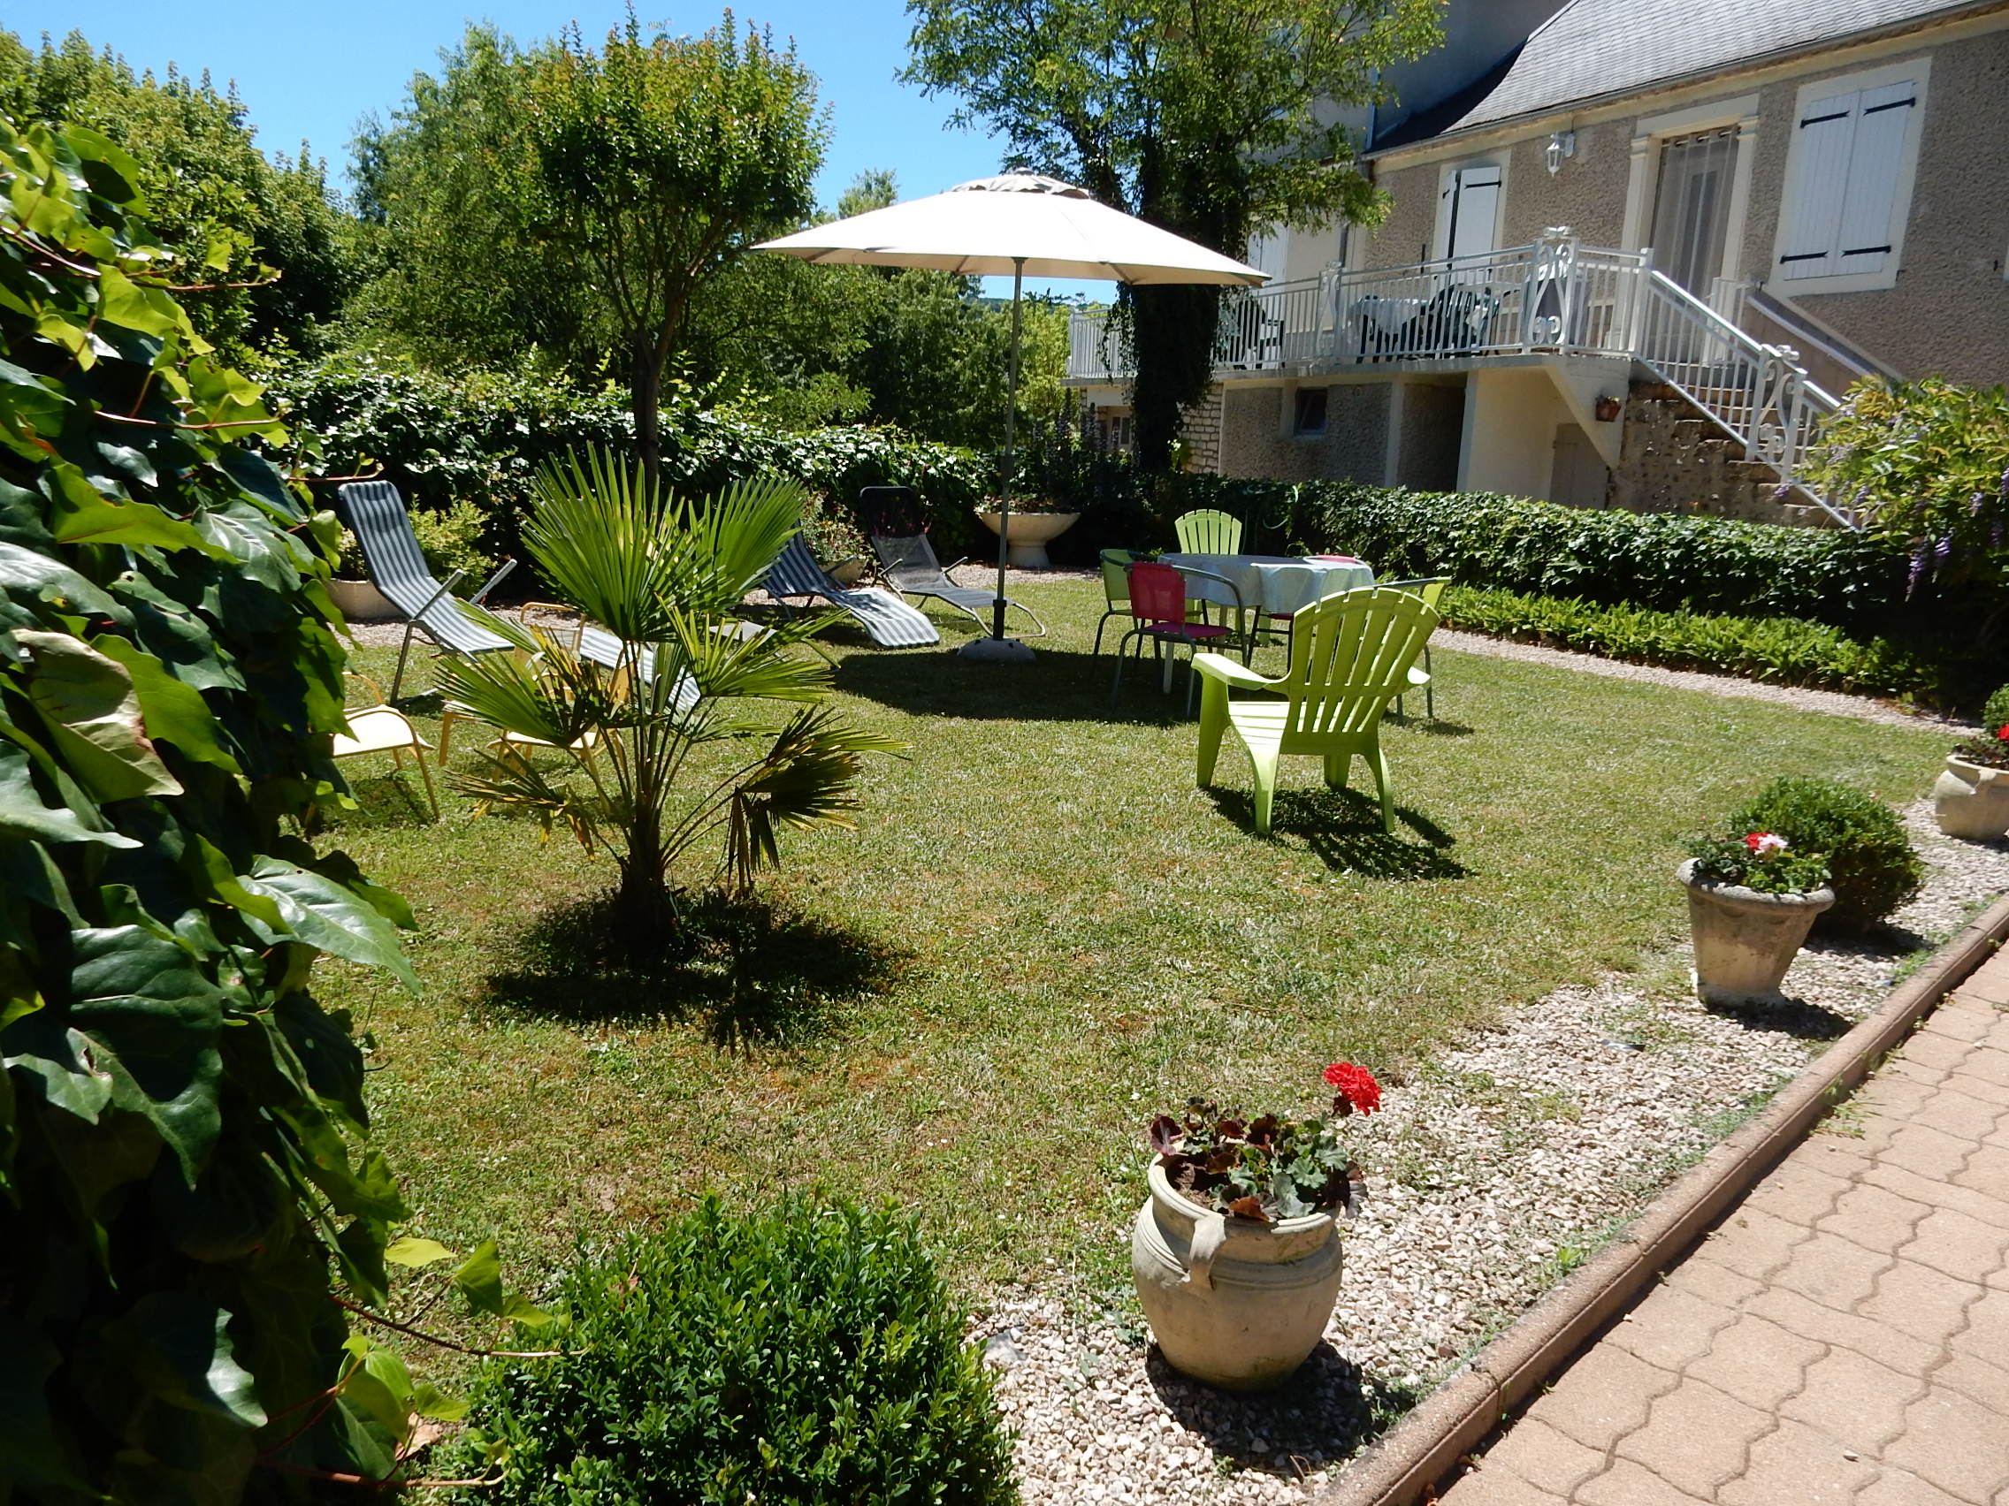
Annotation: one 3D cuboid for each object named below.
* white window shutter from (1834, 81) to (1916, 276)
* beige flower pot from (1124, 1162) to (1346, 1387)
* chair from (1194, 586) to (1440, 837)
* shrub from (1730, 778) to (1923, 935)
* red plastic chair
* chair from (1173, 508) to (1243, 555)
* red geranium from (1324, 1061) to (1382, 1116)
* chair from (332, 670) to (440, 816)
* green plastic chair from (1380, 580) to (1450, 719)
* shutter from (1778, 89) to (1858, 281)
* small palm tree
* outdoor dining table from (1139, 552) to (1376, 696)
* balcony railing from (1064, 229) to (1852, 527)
[{"bbox_3d":[7.324,-4.833,12.241,0.050,1.500,0.450,-4,14,-24],"label":"white window shutter"},{"bbox_3d":[0.346,0.745,2.086,0.305,0.280,0.305,2,12,0],"label":"beige flower pot"},{"bbox_3d":[1.122,-0.225,5.417,0.720,0.880,0.820,0,12,-8],"label":"chair"},{"bbox_3d":[2.385,0.291,4.230,0.499,0.437,0.499,9,13,29],"label":"shrub"},{"bbox_3d":[0.911,-0.626,7.656,0.560,0.760,0.580,11,15,36],"label":"red plastic chair"},{"bbox_3d":[1.557,-1.257,10.469,0.720,0.880,0.820,0,12,-8],"label":"chair"},{"bbox_3d":[0.487,0.470,2.028,0.080,0.075,0.080,2,12,0],"label":"red geranium"},{"bbox_3d":[-2.366,-0.190,5.005,0.660,0.740,0.720,-5,14,-32],"label":"chair"},{"bbox_3d":[1.970,-0.562,7.570,0.580,0.750,0.560,13,16,41],"label":"green plastic chair"},{"bbox_3d":[7.066,-4.877,12.544,0.050,1.478,0.467,-4,13,-25],"label":"shutter"},{"bbox_3d":[-0.891,-0.136,3.866,1.200,1.300,1.150,2,12,0],"label":"small palm tree"},{"bbox_3d":[1.444,-0.708,8.207,1.220,0.720,0.920,5,13,14],"label":"outdoor dining table"},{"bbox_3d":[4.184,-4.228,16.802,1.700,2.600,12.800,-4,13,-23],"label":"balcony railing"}]

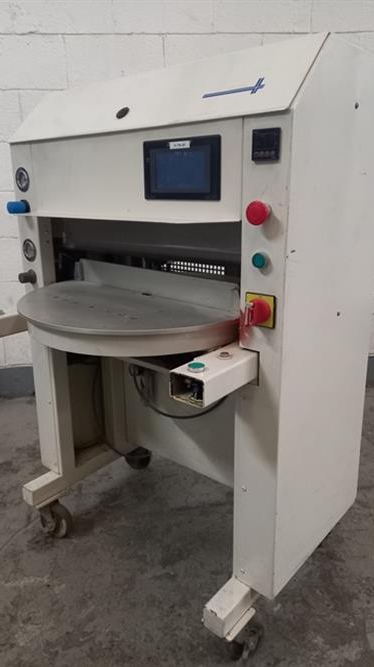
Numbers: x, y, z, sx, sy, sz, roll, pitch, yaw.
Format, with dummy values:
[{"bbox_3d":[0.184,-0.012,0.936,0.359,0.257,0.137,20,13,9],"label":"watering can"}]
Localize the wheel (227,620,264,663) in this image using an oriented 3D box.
[{"bbox_3d":[0.129,0.710,1.111,0.100,0.120,0.050,12,21,37],"label":"wheel"}]

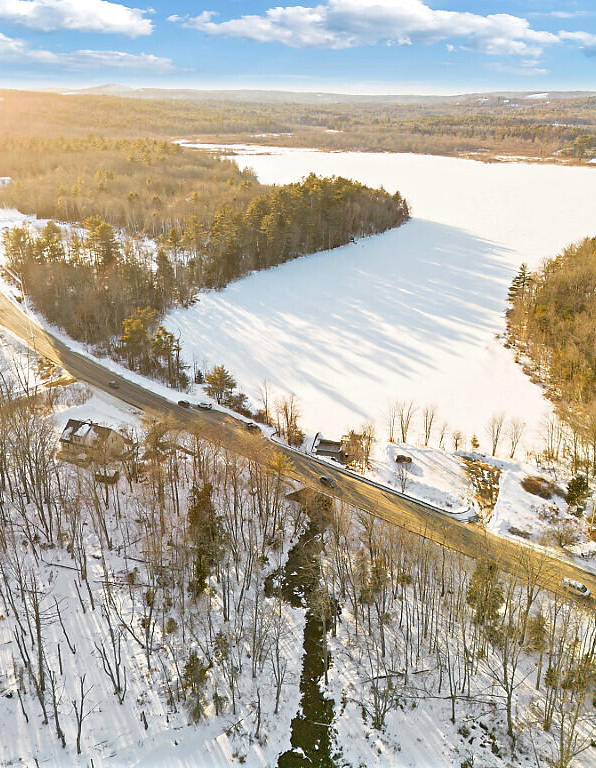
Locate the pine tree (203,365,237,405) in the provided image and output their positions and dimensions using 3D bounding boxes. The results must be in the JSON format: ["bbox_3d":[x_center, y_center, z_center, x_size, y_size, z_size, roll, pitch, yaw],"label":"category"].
[{"bbox_3d":[-22.638,0.210,204.751,9.500,12.455,9.500,0,22,0],"label":"pine tree"}]

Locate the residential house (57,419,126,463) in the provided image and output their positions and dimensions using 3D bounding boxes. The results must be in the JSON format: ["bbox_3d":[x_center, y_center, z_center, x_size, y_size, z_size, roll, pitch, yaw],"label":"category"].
[{"bbox_3d":[-52.435,14.034,181.164,13.300,7.600,8.400,10,24,22],"label":"residential house"}]

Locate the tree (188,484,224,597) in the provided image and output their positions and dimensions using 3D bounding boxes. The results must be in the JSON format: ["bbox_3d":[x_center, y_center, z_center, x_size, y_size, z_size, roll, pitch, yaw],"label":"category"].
[{"bbox_3d":[-16.687,28.212,126.713,6.500,24.325,6.500,0,22,0],"label":"tree"}]

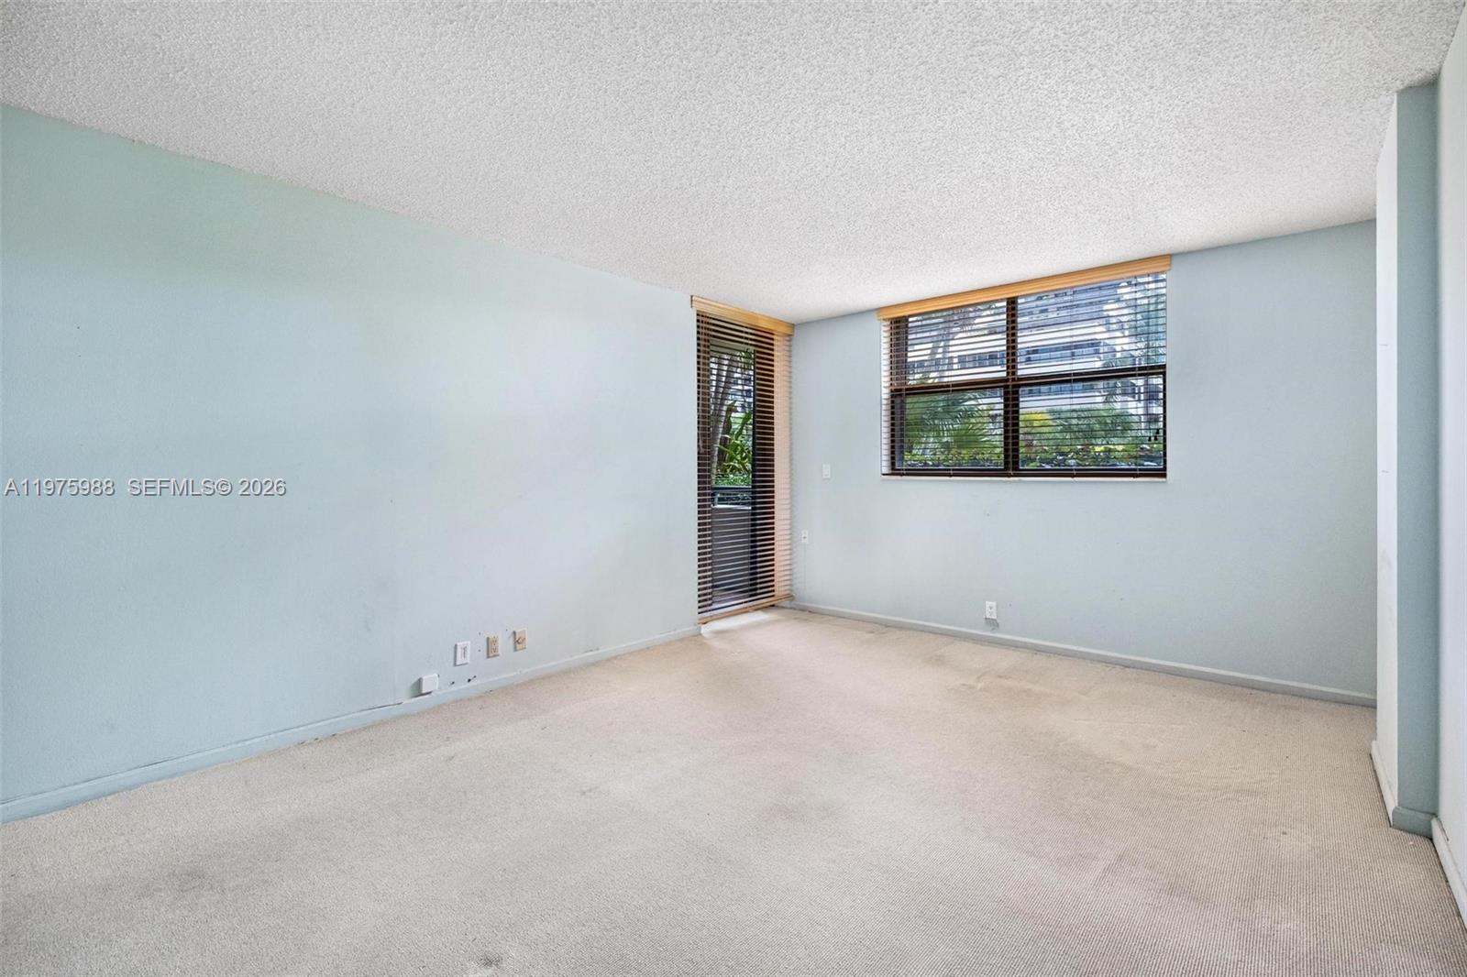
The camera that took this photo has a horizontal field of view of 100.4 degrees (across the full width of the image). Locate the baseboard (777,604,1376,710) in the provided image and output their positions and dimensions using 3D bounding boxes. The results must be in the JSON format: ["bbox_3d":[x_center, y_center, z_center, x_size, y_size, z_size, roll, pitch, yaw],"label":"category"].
[{"bbox_3d":[1.820,1.032,4.145,3.570,0.075,0.018,1,2,40],"label":"baseboard"}]

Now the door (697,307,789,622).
[{"bbox_3d":[0.130,-0.175,4.810,0.060,2.280,1.100,1,2,43],"label":"door"}]

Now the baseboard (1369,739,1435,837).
[{"bbox_3d":[2.450,1.080,2.250,0.105,0.073,0.710,1,2,43],"label":"baseboard"}]

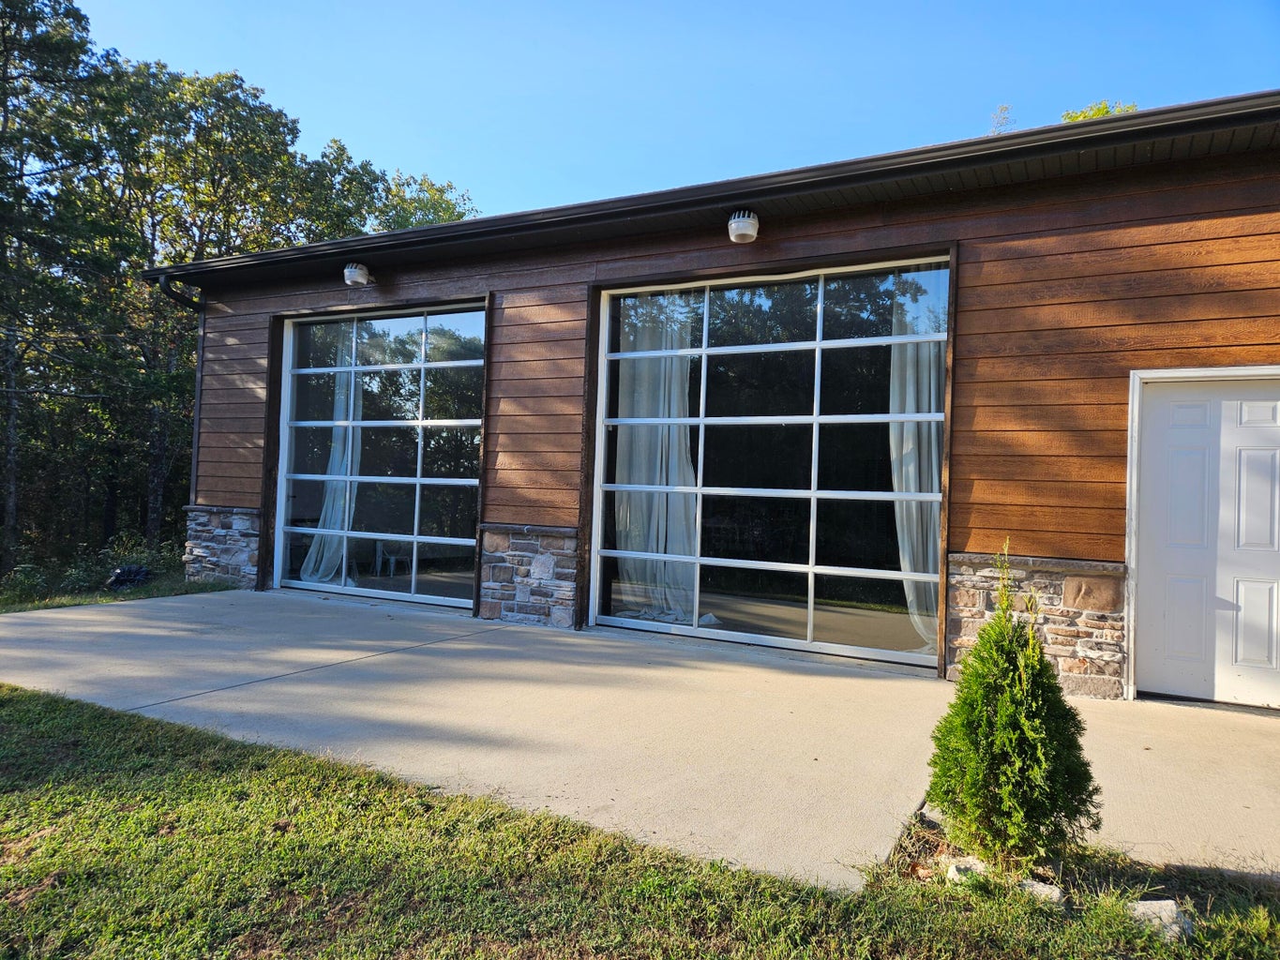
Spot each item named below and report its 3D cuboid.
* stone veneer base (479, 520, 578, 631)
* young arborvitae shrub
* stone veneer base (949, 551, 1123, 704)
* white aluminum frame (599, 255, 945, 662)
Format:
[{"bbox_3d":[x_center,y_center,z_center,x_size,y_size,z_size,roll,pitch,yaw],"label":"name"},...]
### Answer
[{"bbox_3d":[-1.019,0.869,7.882,1.076,0.897,0.110,1,-1,28],"label":"stone veneer base"},{"bbox_3d":[1.423,0.841,3.196,0.630,1.170,0.620,1,-1,28],"label":"young arborvitae shrub"},{"bbox_3d":[2.730,0.996,5.922,1.121,0.907,0.110,1,-1,28],"label":"stone veneer base"},{"bbox_3d":[0.949,-0.165,7.039,3.030,3.065,0.100,1,-1,28],"label":"white aluminum frame"}]

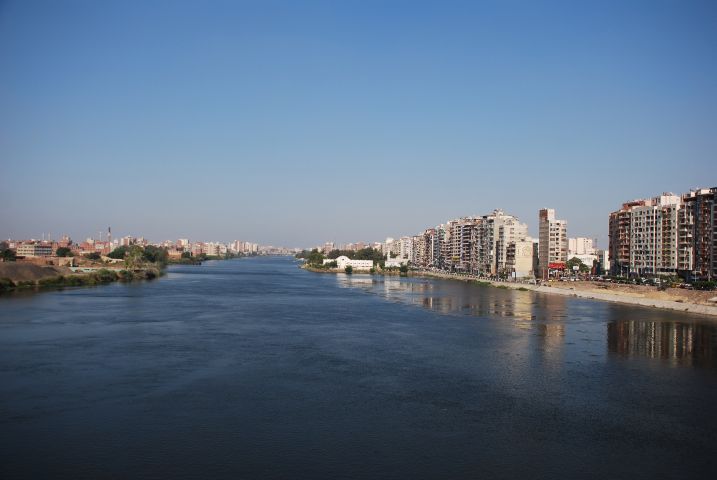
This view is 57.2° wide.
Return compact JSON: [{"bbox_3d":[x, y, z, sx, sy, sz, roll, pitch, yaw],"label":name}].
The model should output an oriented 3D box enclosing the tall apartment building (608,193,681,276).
[{"bbox_3d":[160.117,-0.972,352.091,18.000,39.000,61.000,2,-1,-9],"label":"tall apartment building"}]

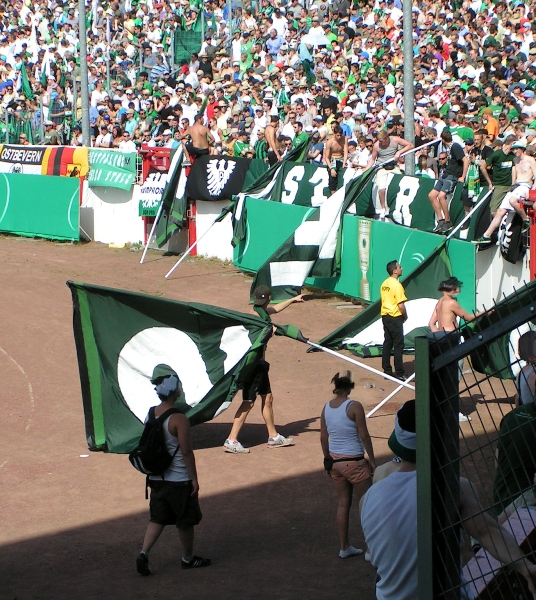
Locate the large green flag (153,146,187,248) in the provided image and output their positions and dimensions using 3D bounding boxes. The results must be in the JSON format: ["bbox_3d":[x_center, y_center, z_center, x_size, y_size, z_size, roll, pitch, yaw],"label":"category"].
[{"bbox_3d":[-2.319,-2.461,46.800,0.850,2.400,0.500,2,7,22],"label":"large green flag"}]

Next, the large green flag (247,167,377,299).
[{"bbox_3d":[0.881,-1.288,38.500,2.500,2.600,0.800,1,7,17],"label":"large green flag"}]

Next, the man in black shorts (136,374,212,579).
[{"bbox_3d":[-0.850,1.545,17.700,0.550,1.770,0.600,4,8,37],"label":"man in black shorts"}]

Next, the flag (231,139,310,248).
[{"bbox_3d":[0.057,-2.389,45.000,1.850,2.450,0.900,1,7,17],"label":"flag"}]

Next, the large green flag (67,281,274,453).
[{"bbox_3d":[-1.083,0.746,22.300,2.350,1.900,0.700,0,6,3],"label":"large green flag"}]

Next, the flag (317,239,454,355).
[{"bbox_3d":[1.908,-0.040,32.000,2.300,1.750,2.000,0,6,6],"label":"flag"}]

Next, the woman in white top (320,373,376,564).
[{"bbox_3d":[0.724,1.503,18.100,0.470,1.650,0.400,1,7,14],"label":"woman in white top"}]

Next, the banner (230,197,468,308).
[{"bbox_3d":[1.410,-0.879,39.600,0.200,1.600,11.400,-3,7,-22],"label":"banner"}]

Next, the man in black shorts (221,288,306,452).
[{"bbox_3d":[-0.062,0.770,22.500,0.750,1.820,0.580,-4,7,-30],"label":"man in black shorts"}]

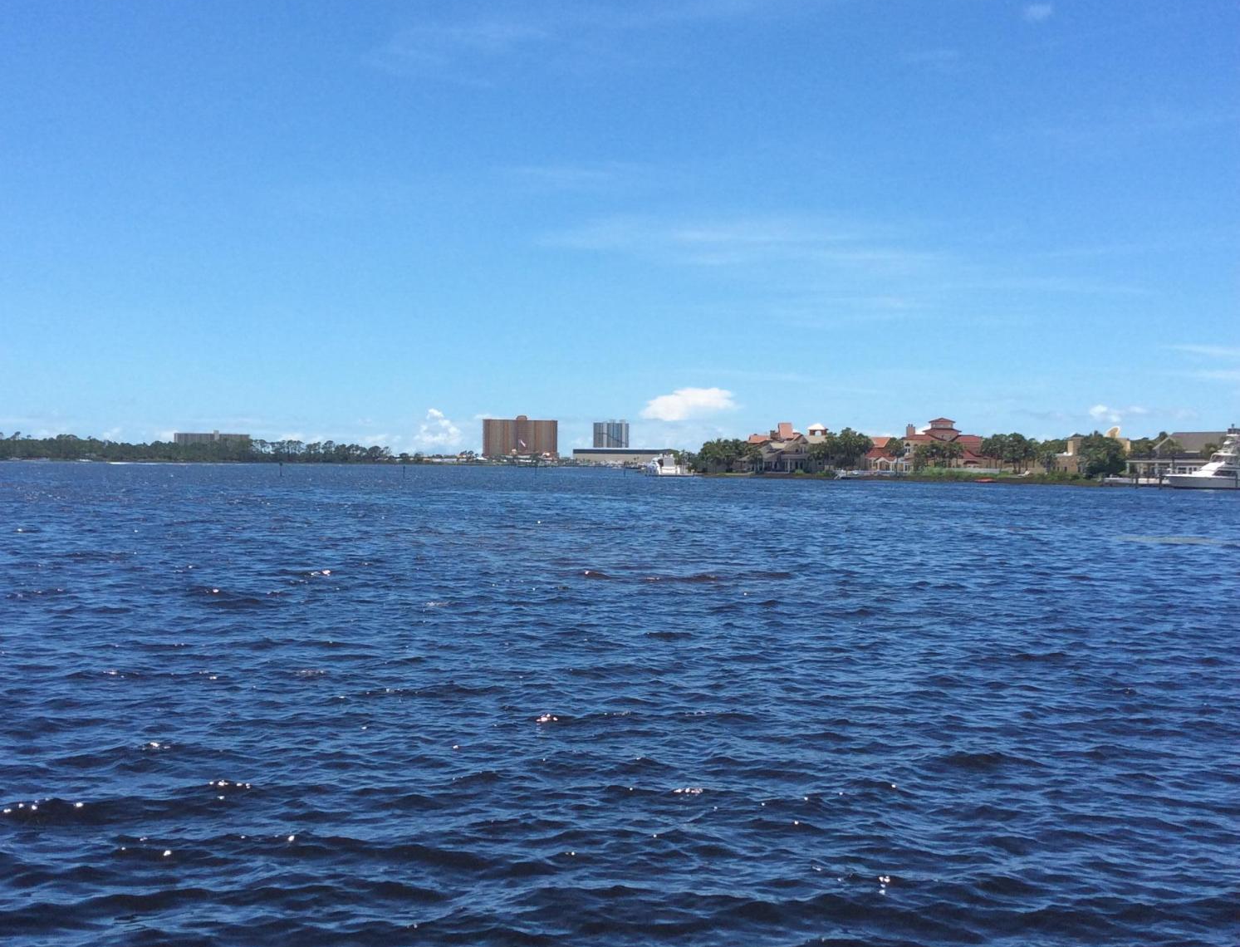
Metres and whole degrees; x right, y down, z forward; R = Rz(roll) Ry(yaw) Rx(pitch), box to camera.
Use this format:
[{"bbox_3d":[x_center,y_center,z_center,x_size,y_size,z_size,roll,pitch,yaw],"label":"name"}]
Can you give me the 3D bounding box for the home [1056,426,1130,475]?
[{"bbox_3d":[84.950,-4.070,275.000,12.200,8.900,11.500,1,0,26],"label":"home"}]

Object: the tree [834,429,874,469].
[{"bbox_3d":[47.990,-5.200,315.000,8.200,8.500,7.800,1,0,9],"label":"tree"}]

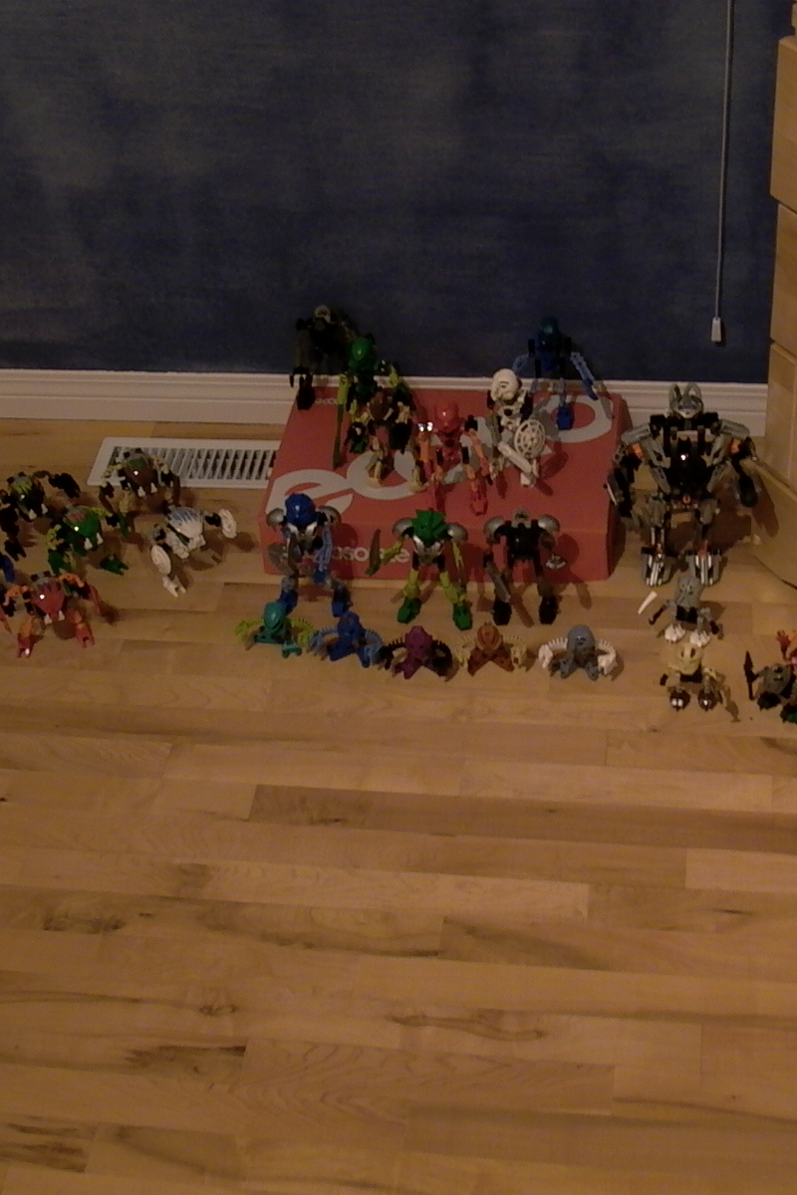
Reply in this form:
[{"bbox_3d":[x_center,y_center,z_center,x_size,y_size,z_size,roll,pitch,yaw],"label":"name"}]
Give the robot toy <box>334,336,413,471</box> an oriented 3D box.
[{"bbox_3d":[-0.030,-0.268,2.350,0.100,0.175,0.080,2,41,10],"label":"robot toy"}]

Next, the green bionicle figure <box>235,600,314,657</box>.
[{"bbox_3d":[-0.156,0.039,2.231,0.095,0.063,0.055,2,41,10],"label":"green bionicle figure"}]

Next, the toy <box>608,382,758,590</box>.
[{"bbox_3d":[0.354,-0.145,2.210,0.185,0.285,0.110,0,41,7],"label":"toy"}]

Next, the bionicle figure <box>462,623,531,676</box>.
[{"bbox_3d":[0.119,0.059,2.167,0.086,0.064,0.054,-4,41,2],"label":"bionicle figure"}]

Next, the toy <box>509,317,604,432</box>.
[{"bbox_3d":[0.210,-0.311,2.357,0.124,0.168,0.075,3,42,10],"label":"toy"}]

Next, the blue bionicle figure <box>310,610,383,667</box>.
[{"bbox_3d":[-0.067,0.044,2.337,0.083,0.063,0.061,8,43,15],"label":"blue bionicle figure"}]

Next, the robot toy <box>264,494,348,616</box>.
[{"bbox_3d":[-0.123,-0.072,2.383,0.096,0.184,0.086,-1,42,5],"label":"robot toy"}]

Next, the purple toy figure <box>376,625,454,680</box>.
[{"bbox_3d":[0.024,0.063,2.172,0.093,0.066,0.056,-5,41,2],"label":"purple toy figure"}]

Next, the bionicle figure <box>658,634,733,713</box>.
[{"bbox_3d":[0.352,0.094,2.083,0.076,0.086,0.078,1,42,7],"label":"bionicle figure"}]

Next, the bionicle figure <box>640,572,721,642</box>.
[{"bbox_3d":[0.374,0.009,2.302,0.084,0.095,0.061,8,43,15],"label":"bionicle figure"}]

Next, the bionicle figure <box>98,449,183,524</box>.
[{"bbox_3d":[-0.387,-0.185,2.610,0.109,0.093,0.096,-17,43,-12],"label":"bionicle figure"}]

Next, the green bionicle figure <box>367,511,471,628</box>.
[{"bbox_3d":[0.031,-0.041,2.223,0.130,0.163,0.075,5,42,13],"label":"green bionicle figure"}]

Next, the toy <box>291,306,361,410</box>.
[{"bbox_3d":[-0.099,-0.358,2.577,0.106,0.165,0.081,2,42,9],"label":"toy"}]

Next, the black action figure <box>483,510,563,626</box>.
[{"bbox_3d":[0.156,-0.040,2.192,0.100,0.172,0.084,0,42,7],"label":"black action figure"}]

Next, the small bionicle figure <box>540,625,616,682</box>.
[{"bbox_3d":[0.222,0.067,2.144,0.095,0.066,0.056,2,42,9],"label":"small bionicle figure"}]

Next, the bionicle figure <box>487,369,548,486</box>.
[{"bbox_3d":[0.156,-0.222,2.281,0.085,0.165,0.080,8,43,16],"label":"bionicle figure"}]

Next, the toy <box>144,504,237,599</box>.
[{"bbox_3d":[-0.282,-0.080,2.354,0.122,0.086,0.082,-32,47,-26],"label":"toy"}]

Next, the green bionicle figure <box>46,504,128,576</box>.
[{"bbox_3d":[-0.427,-0.090,2.397,0.110,0.085,0.090,-22,43,-17],"label":"green bionicle figure"}]

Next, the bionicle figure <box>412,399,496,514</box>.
[{"bbox_3d":[0.079,-0.200,2.380,0.099,0.162,0.081,-2,42,4],"label":"bionicle figure"}]

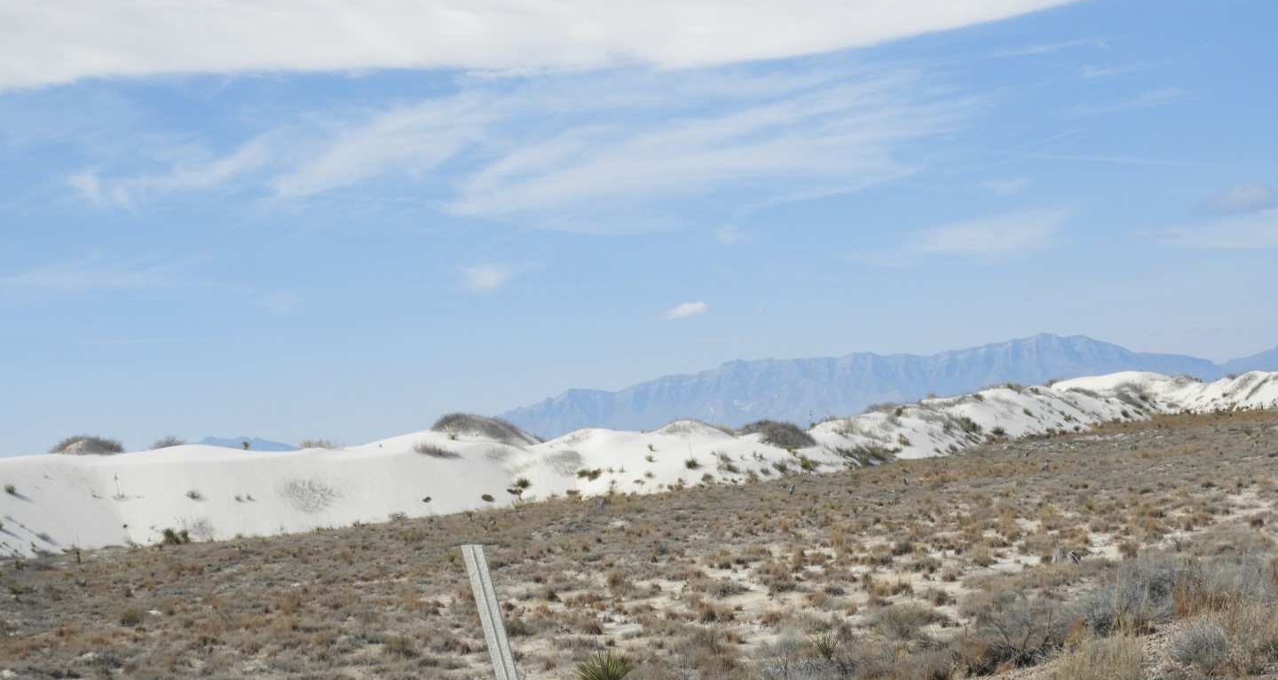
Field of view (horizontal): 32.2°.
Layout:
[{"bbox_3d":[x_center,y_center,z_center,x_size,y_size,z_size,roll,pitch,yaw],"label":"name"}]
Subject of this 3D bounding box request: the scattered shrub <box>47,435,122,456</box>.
[{"bbox_3d":[-31.213,5.944,125.000,4.100,1.150,3.500,-5,-3,-14],"label":"scattered shrub"}]

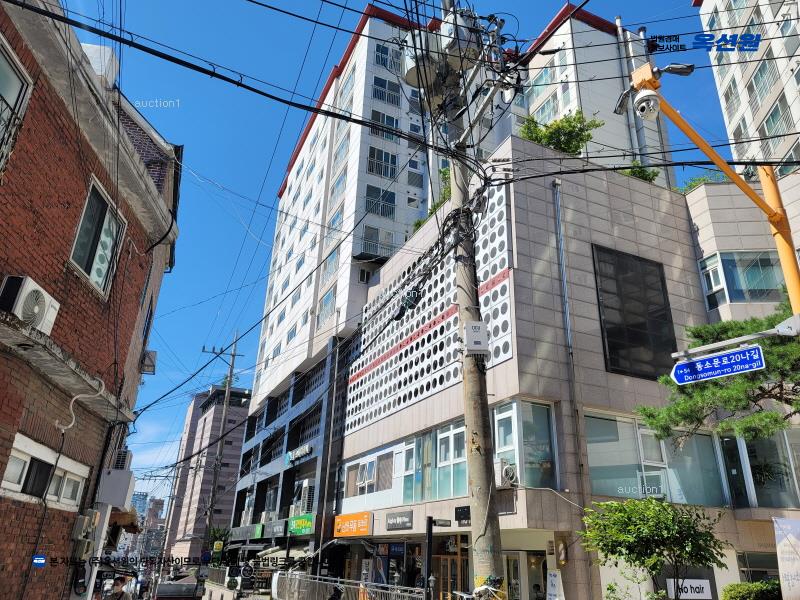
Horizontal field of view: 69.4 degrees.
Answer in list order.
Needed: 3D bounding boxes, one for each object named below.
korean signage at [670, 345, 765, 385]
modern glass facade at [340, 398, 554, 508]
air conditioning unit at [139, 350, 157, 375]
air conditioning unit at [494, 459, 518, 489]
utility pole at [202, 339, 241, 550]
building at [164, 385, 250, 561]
[{"bbox_3d":[2.656,0.563,4.892,0.030,0.205,0.760,20,-30,-34],"label":"korean signage"},{"bbox_3d":[0.694,5.986,20.127,0.950,2.150,13.000,13,-26,-22],"label":"modern glass facade"},{"bbox_3d":[-5.757,1.443,13.270,0.300,0.500,0.740,11,-26,-19],"label":"air conditioning unit"},{"bbox_3d":[2.496,4.426,14.642,0.330,0.660,0.850,13,-26,-22],"label":"air conditioning unit"},{"bbox_3d":[-9.842,7.937,29.754,2.200,13.500,0.450,10,-25,-16],"label":"utility pole"},{"bbox_3d":[-26.564,28.029,85.082,12.000,25.000,22.000,14,-27,-24],"label":"building"}]

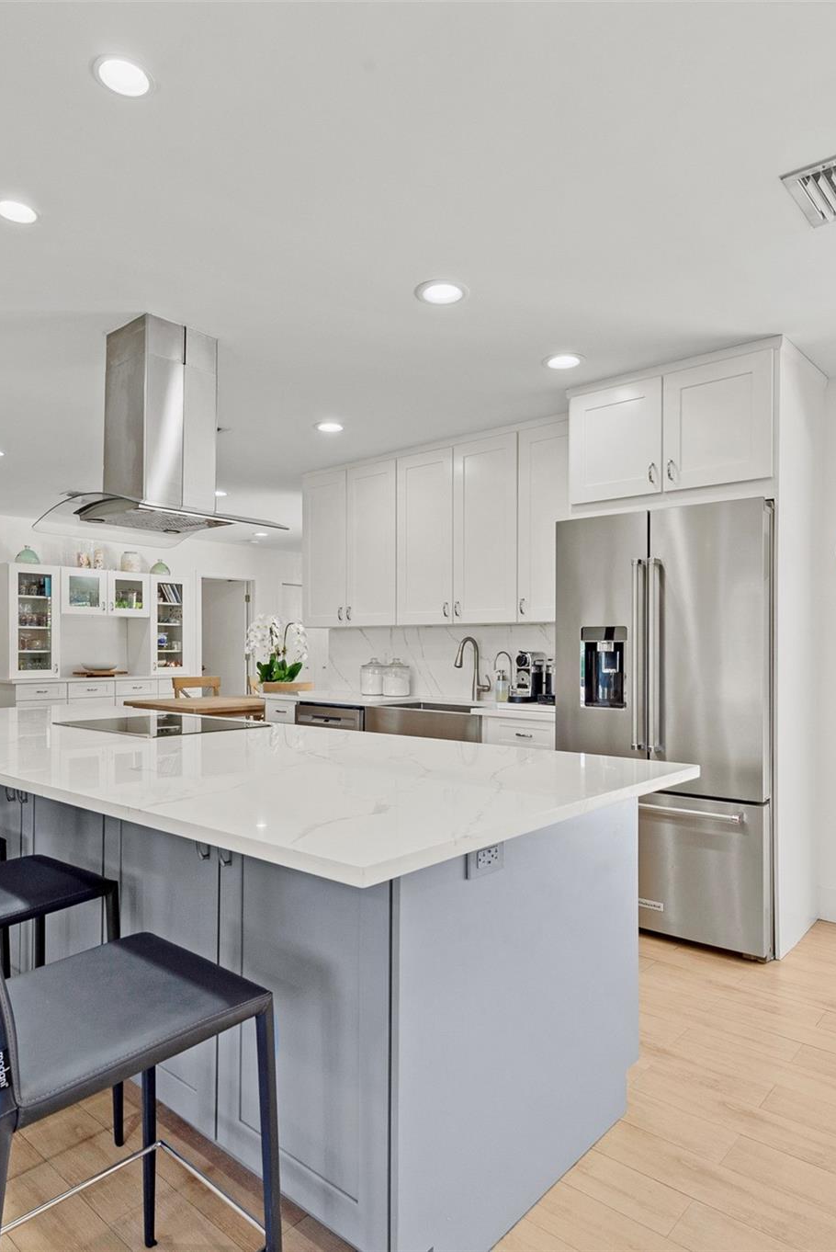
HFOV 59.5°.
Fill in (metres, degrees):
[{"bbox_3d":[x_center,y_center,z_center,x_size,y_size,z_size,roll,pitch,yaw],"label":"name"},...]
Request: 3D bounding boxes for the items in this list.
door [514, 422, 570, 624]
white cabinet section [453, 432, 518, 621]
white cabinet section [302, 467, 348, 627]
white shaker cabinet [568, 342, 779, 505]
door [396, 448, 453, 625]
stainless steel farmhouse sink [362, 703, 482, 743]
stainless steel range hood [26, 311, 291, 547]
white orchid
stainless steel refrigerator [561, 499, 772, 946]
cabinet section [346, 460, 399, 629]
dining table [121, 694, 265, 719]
[{"bbox_3d":[0.714,-0.542,3.853,0.432,1.050,0.025,-1,-2,40],"label":"door"},{"bbox_3d":[0.378,-0.536,4.167,0.455,1.054,0.030,-1,-2,41],"label":"white cabinet section"},{"bbox_3d":[-0.650,-0.526,5.075,0.464,1.076,0.030,-1,-2,41],"label":"white cabinet section"},{"bbox_3d":[1.265,-0.845,3.400,0.936,0.560,0.610,-1,-2,41],"label":"white shaker cabinet"},{"bbox_3d":[0.042,-0.533,4.463,0.433,1.049,0.025,-1,-2,40],"label":"door"},{"bbox_3d":[0.154,0.587,4.207,0.847,0.250,0.510,-1,-2,40],"label":"stainless steel farmhouse sink"},{"bbox_3d":[-1.021,-0.764,2.916,0.860,0.789,0.660,-1,-2,40],"label":"stainless steel range hood"},{"bbox_3d":[-0.976,0.162,5.030,0.360,0.490,0.330,-1,-2,41],"label":"white orchid"},{"bbox_3d":[1.183,0.410,3.291,0.899,1.778,0.732,-1,-2,41],"label":"stainless steel refrigerator"},{"bbox_3d":[-0.303,-0.529,4.769,0.462,1.068,0.030,-1,-2,41],"label":"cabinet section"},{"bbox_3d":[-1.300,0.992,6.181,0.960,0.750,1.920,-1,-2,41],"label":"dining table"}]

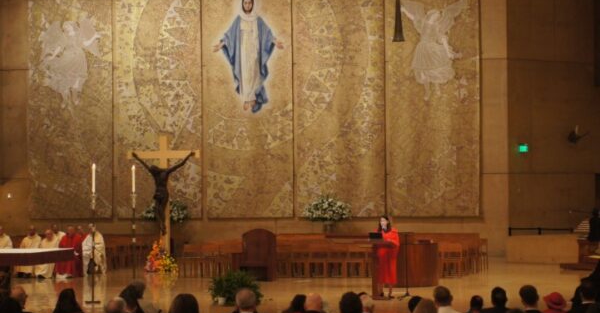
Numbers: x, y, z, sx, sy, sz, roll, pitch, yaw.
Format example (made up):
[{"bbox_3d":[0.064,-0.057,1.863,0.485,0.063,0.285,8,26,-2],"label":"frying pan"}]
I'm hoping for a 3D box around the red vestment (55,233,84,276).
[{"bbox_3d":[-5.918,2.539,44.700,0.620,1.120,0.700,-1,-1,12],"label":"red vestment"}]

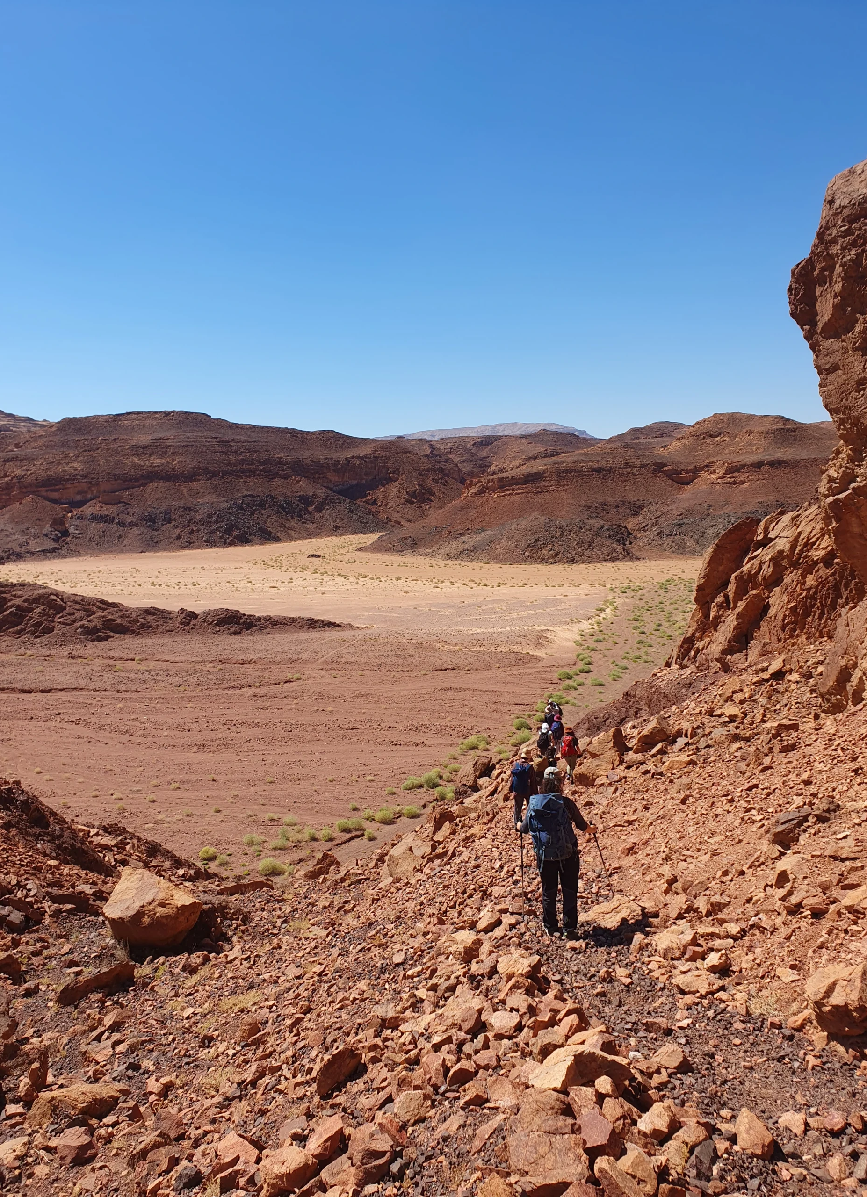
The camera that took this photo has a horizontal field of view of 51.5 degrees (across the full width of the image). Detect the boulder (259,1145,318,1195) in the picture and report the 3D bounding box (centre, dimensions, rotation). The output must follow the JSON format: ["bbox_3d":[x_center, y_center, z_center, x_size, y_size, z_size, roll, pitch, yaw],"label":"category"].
[{"bbox_3d":[-0.768,3.019,4.750,0.310,0.210,0.250,-2,5,-20],"label":"boulder"}]

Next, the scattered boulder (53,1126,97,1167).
[{"bbox_3d":[-2.312,3.533,5.800,0.280,0.200,0.220,-3,6,-33],"label":"scattered boulder"}]

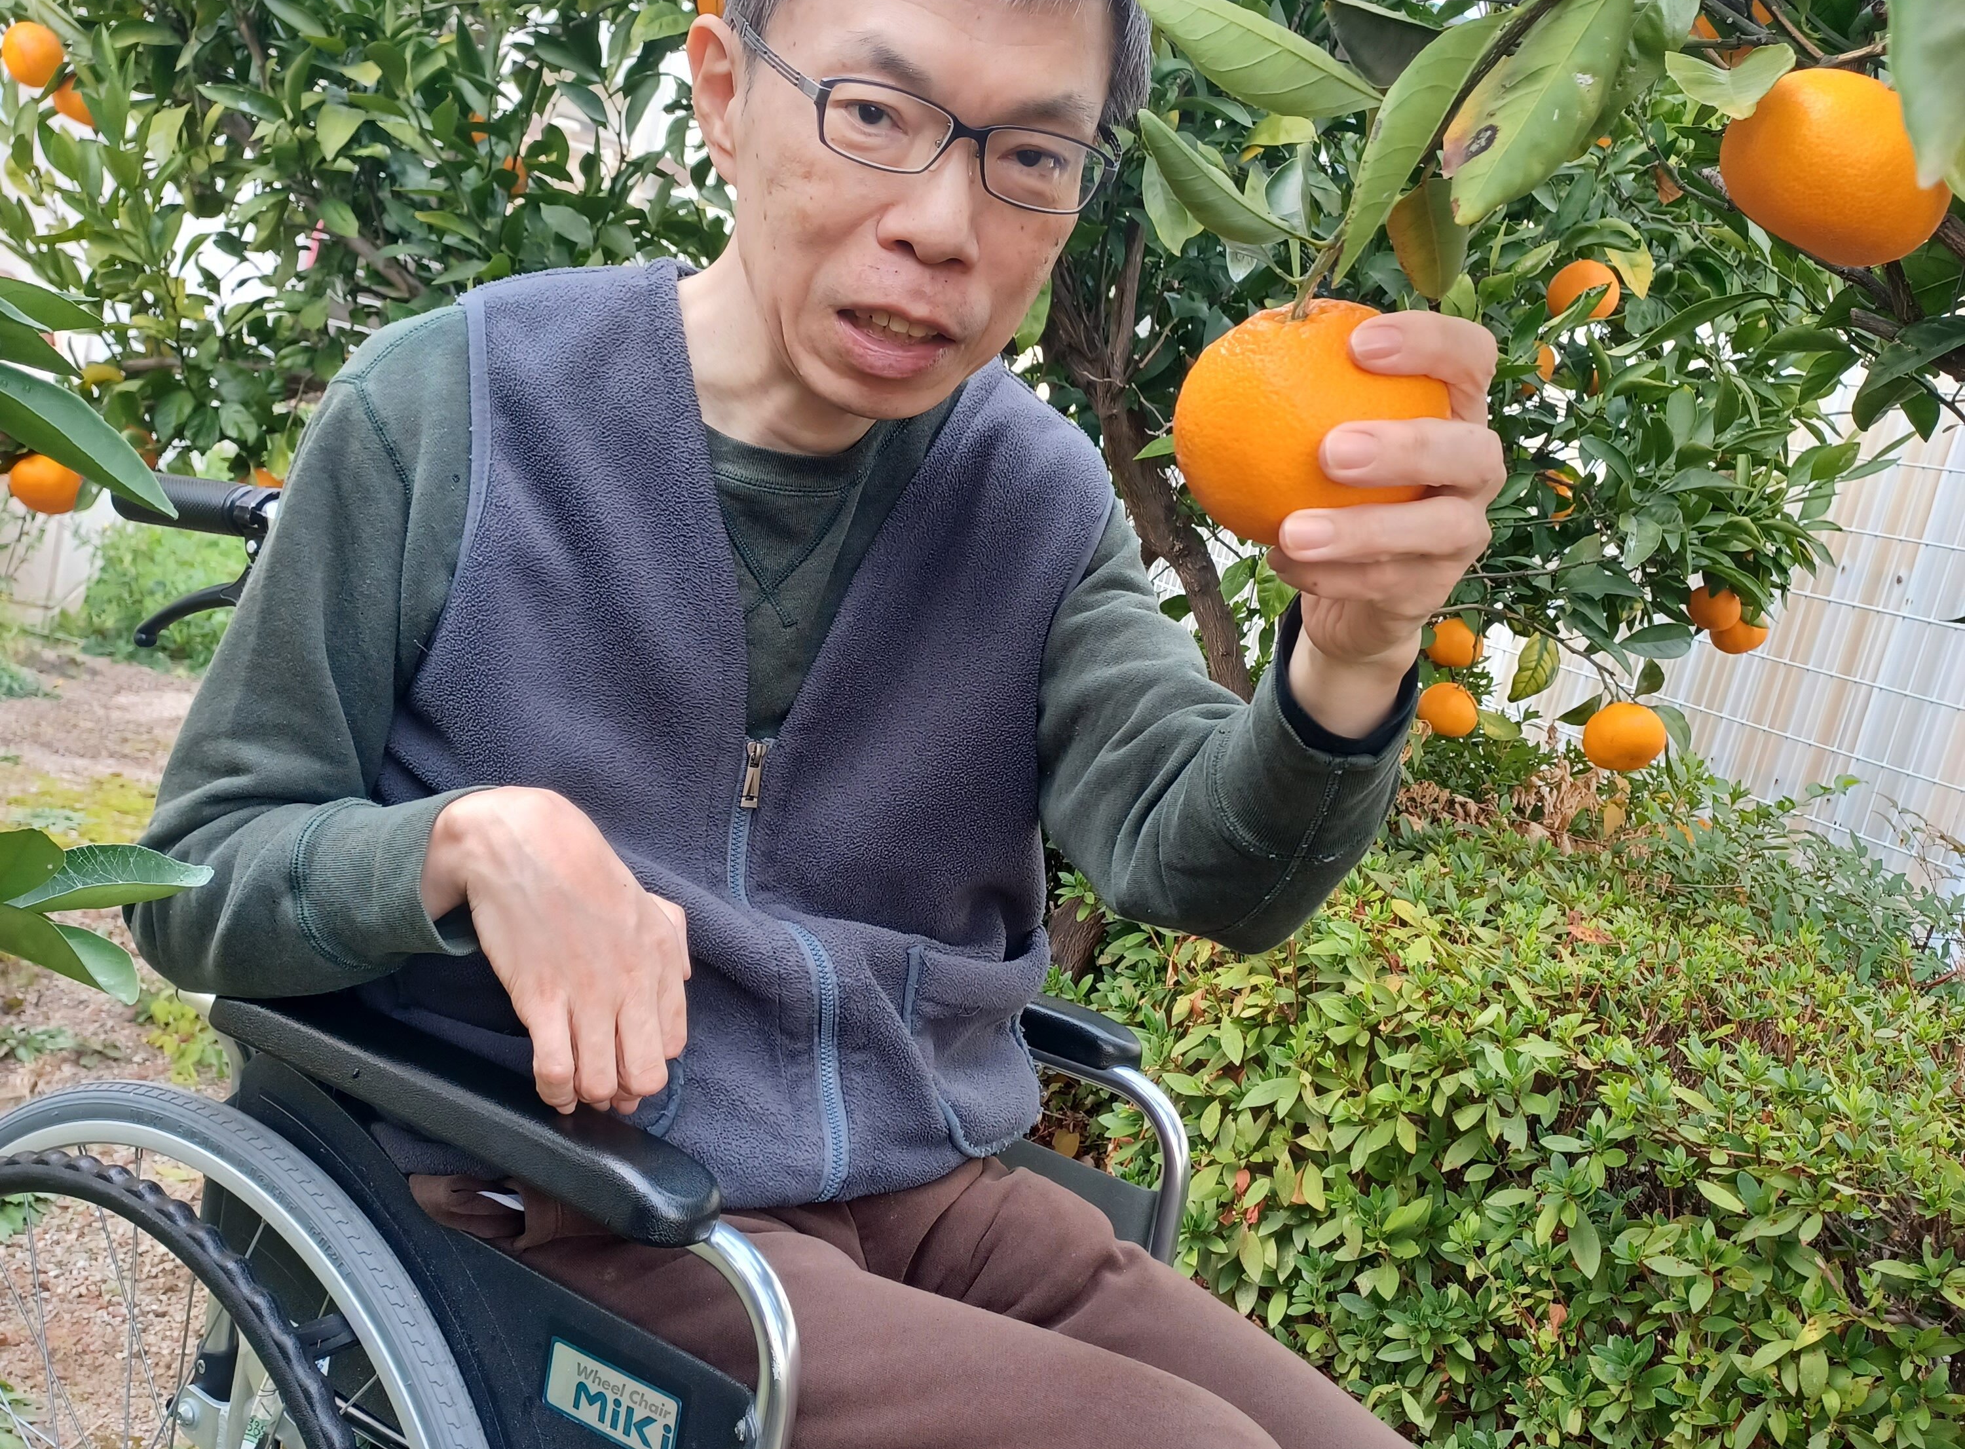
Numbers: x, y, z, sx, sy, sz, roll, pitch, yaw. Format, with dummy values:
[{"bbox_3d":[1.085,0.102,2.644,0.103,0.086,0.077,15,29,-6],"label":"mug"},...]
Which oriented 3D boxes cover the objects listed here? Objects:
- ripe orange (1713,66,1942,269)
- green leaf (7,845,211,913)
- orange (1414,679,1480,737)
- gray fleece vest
[{"bbox_3d":[0.284,-0.185,0.630,0.077,0.067,0.077,13,11,0],"label":"ripe orange"},{"bbox_3d":[-0.277,0.049,0.600,0.064,0.021,0.030,8,12,-4],"label":"green leaf"},{"bbox_3d":[0.555,-0.018,2.250,0.070,0.064,0.070,13,11,0],"label":"orange"},{"bbox_3d":[-0.126,0.001,0.960,0.375,0.490,0.260,-4,18,-21],"label":"gray fleece vest"}]

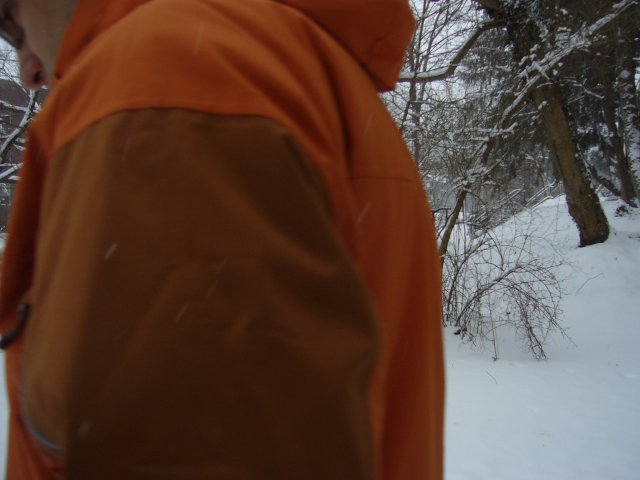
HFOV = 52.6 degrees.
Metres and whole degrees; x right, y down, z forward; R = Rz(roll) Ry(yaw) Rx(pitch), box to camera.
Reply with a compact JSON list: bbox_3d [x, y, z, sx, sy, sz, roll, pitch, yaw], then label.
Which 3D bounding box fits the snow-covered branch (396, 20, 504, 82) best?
[{"bbox_3d":[1.847,-2.709,9.300,1.610,0.860,0.450,0,0,0],"label":"snow-covered branch"}]

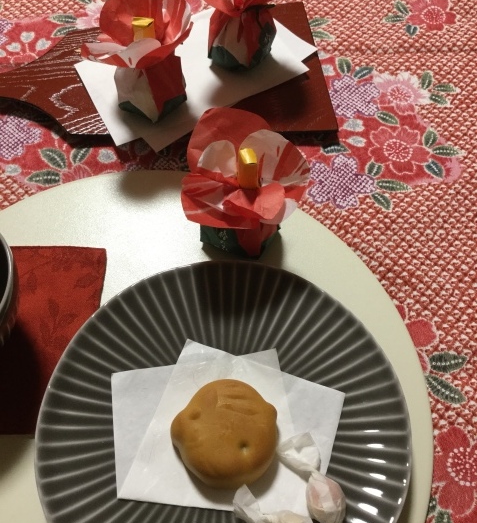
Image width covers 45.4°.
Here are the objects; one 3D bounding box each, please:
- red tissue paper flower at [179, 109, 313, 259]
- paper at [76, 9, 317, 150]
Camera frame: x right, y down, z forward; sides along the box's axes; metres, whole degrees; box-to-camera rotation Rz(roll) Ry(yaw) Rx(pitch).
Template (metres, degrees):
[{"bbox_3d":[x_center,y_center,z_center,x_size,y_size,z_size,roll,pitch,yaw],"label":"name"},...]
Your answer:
[{"bbox_3d":[0.004,-0.044,0.344,0.073,0.069,0.070,-1,57,2],"label":"red tissue paper flower"},{"bbox_3d":[-0.029,-0.142,0.420,0.166,0.008,0.113,-28,60,-15],"label":"paper"}]

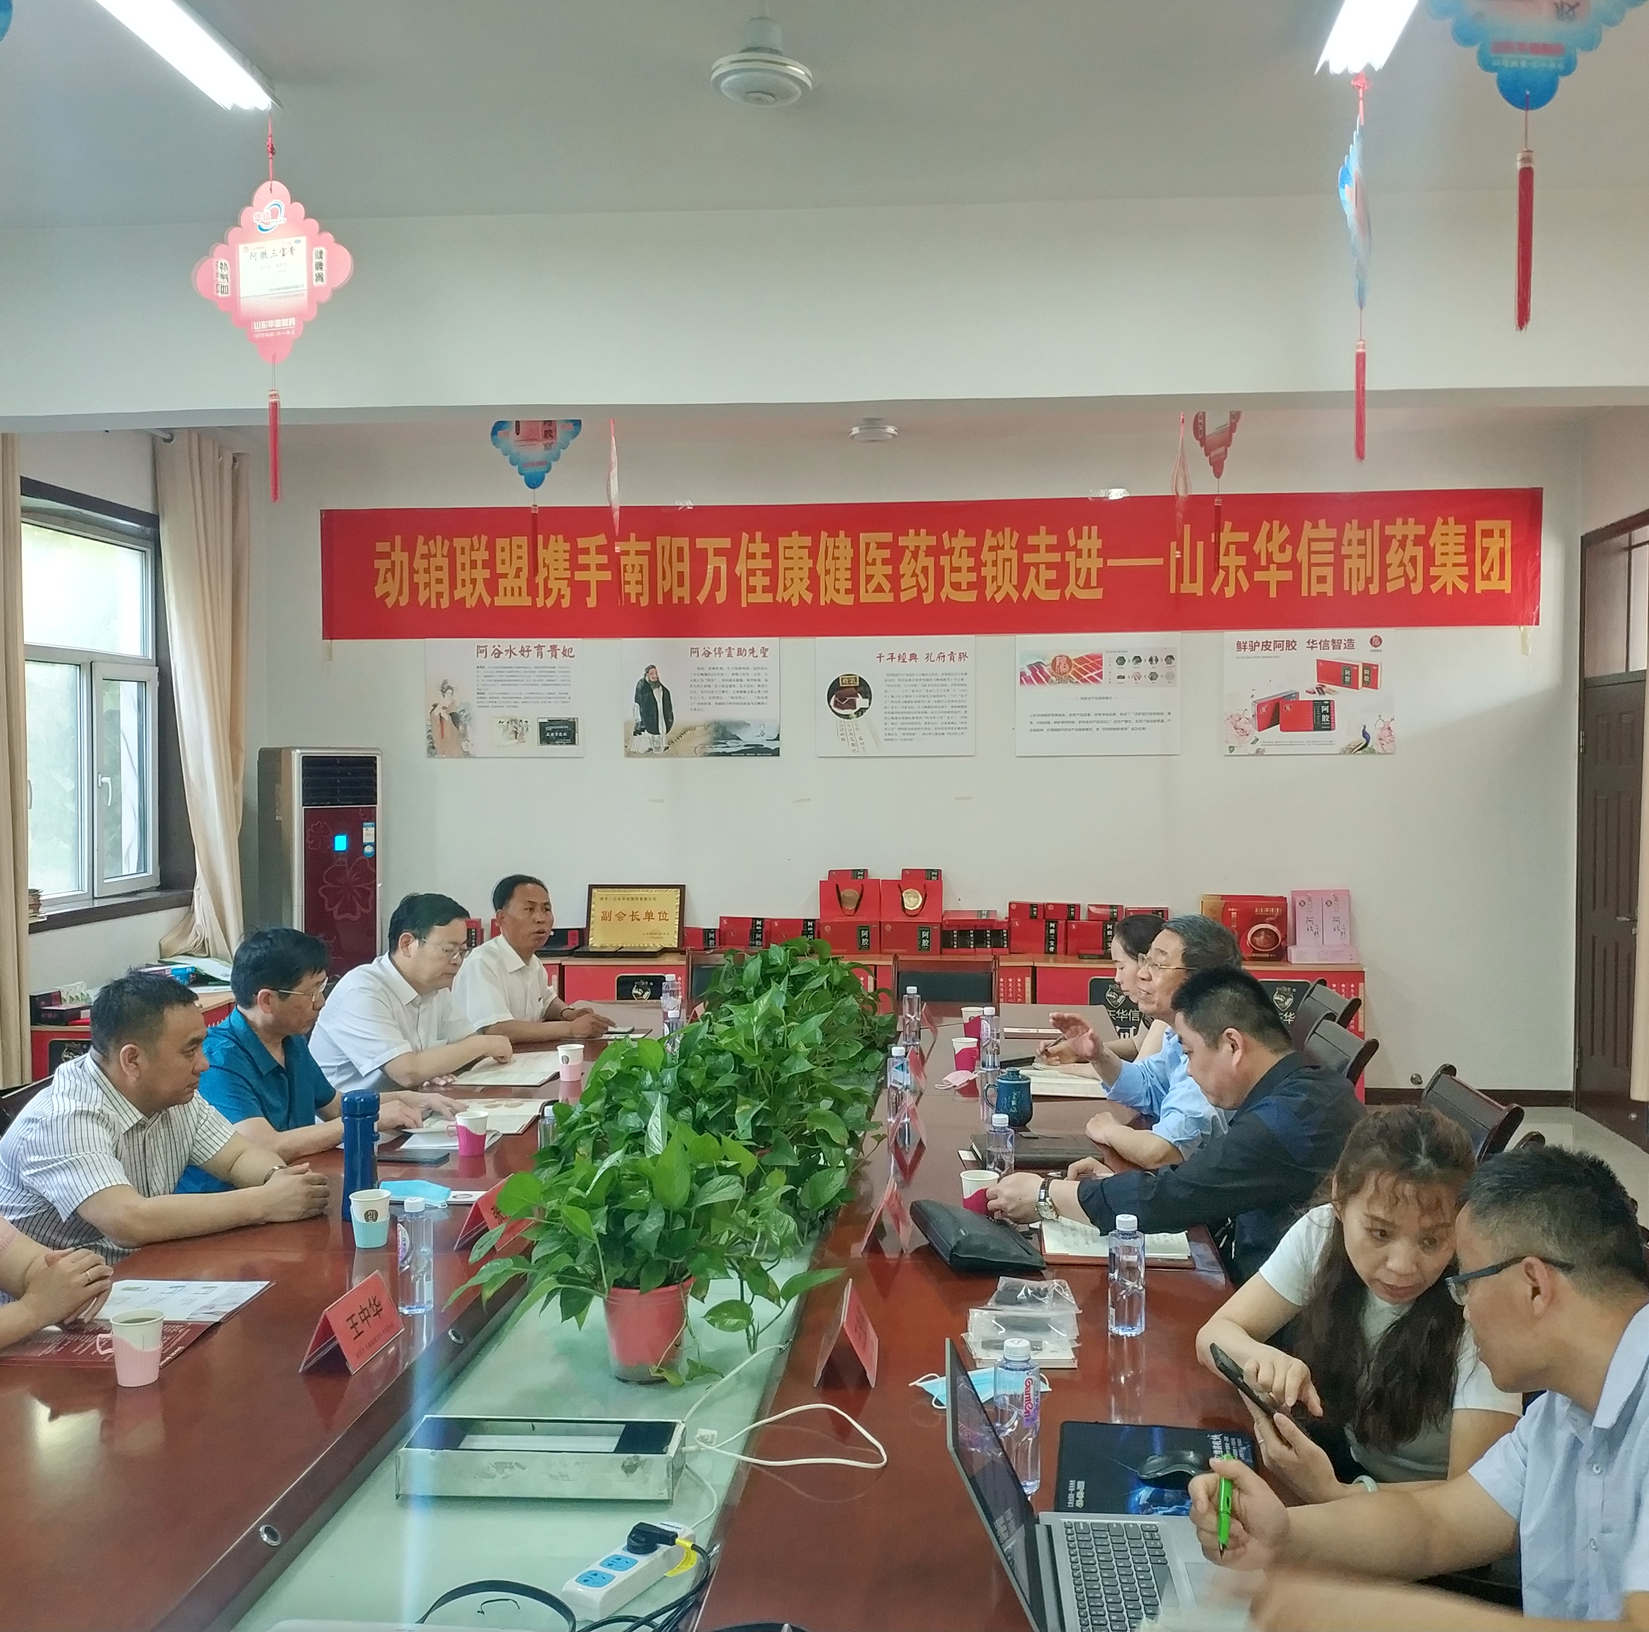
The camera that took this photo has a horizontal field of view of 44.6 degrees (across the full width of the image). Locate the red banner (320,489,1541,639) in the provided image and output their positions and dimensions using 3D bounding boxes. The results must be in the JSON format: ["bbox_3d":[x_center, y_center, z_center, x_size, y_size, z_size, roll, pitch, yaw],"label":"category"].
[{"bbox_3d":[0.443,-1.198,9.695,5.863,0.649,0.012,0,2,5],"label":"red banner"}]

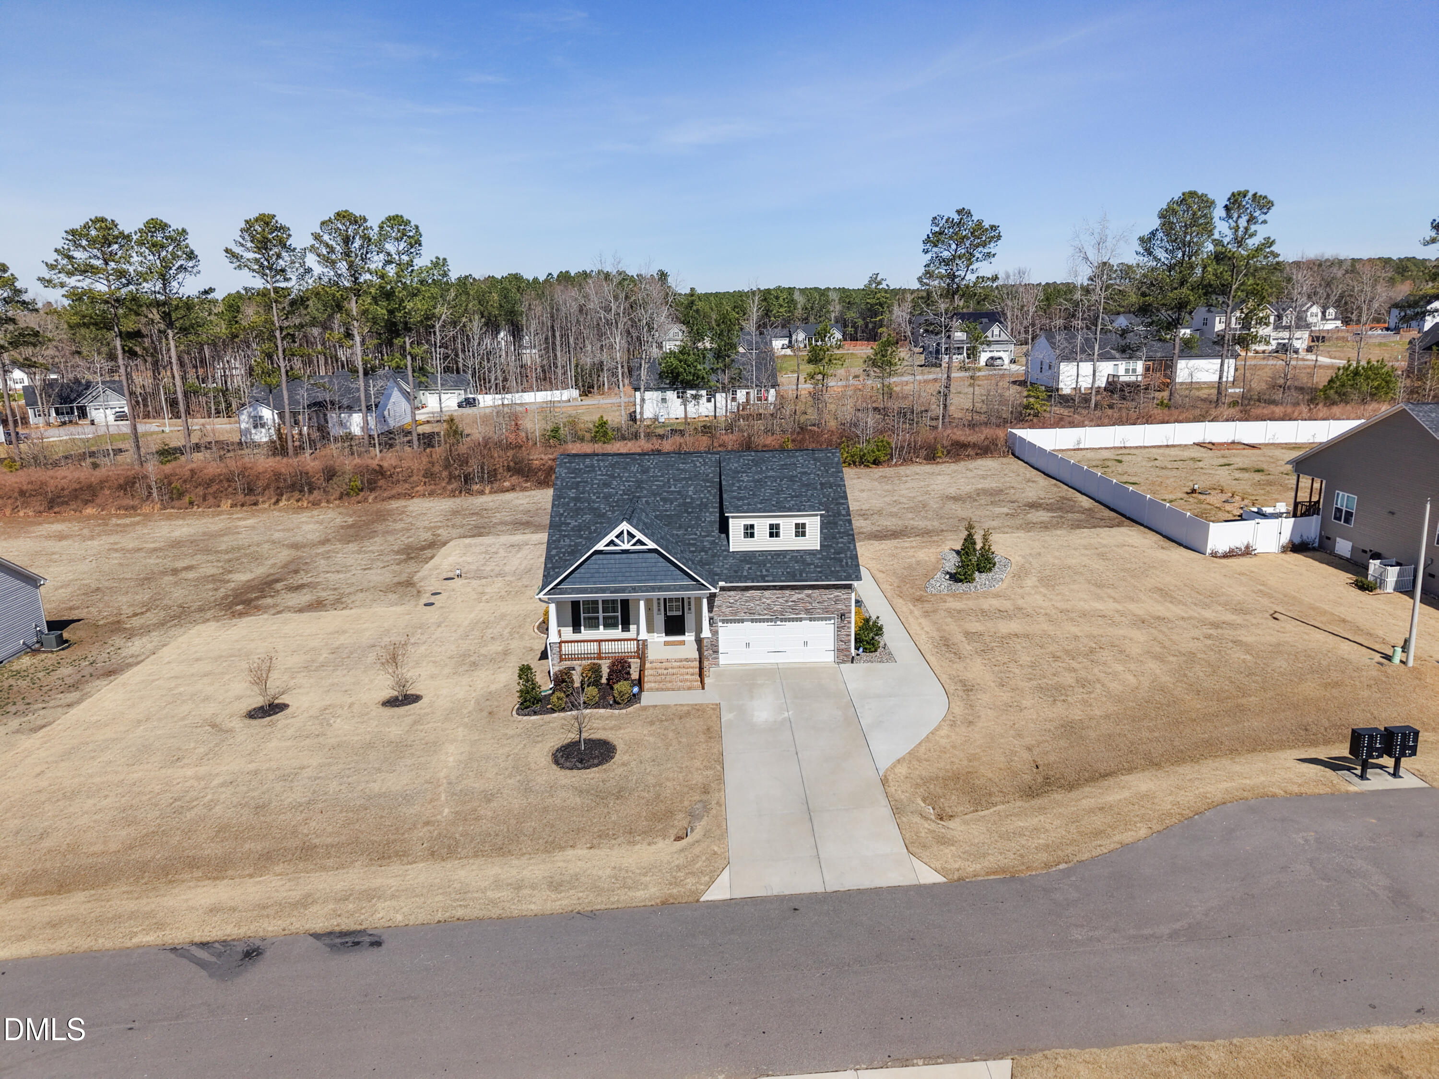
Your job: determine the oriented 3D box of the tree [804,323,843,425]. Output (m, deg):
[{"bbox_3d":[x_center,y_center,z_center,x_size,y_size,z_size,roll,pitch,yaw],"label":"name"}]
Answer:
[{"bbox_3d":[11.038,-17.351,104.773,4.100,10.511,4.100,-1,14,0],"label":"tree"}]

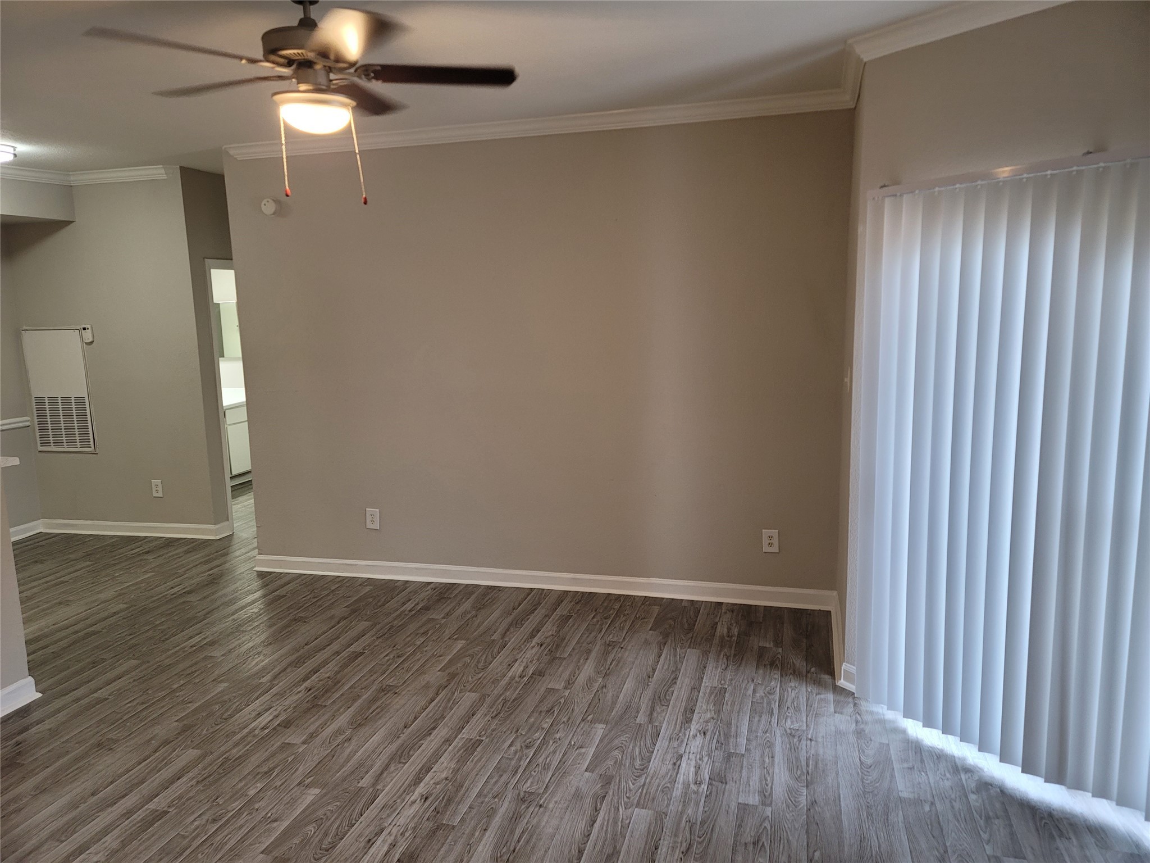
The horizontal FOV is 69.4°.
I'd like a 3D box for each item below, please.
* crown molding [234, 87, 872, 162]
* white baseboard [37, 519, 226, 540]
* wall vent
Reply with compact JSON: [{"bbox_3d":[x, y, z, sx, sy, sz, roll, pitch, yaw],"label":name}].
[{"bbox_3d":[-0.373,-1.706,4.692,3.714,0.077,0.065,1,9,15],"label":"crown molding"},{"bbox_3d":[-3.504,0.756,6.626,1.597,0.108,0.194,1,9,15],"label":"white baseboard"},{"bbox_3d":[-4.057,-0.322,6.547,0.579,0.986,0.030,1,9,15],"label":"wall vent"}]

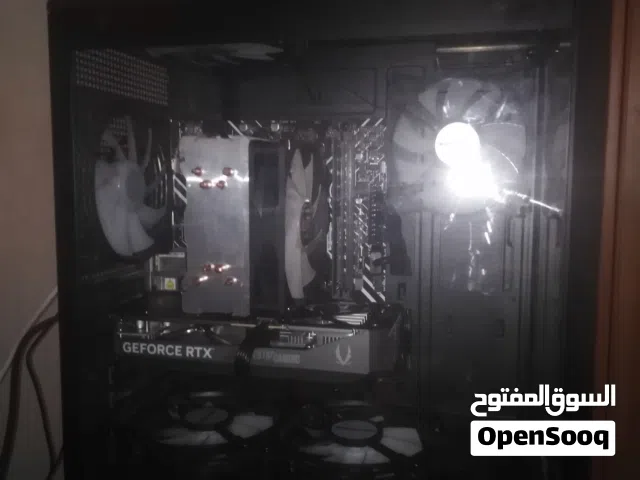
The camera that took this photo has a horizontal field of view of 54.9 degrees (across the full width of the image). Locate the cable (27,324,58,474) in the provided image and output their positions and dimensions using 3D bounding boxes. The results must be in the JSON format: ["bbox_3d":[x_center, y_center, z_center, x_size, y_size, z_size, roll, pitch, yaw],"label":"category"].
[{"bbox_3d":[-0.248,0.141,0.550,0.030,0.140,0.030,1,6,12],"label":"cable"}]

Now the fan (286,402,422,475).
[{"bbox_3d":[0.028,0.164,0.499,0.120,0.025,0.120,1,6,12],"label":"fan"}]

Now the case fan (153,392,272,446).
[{"bbox_3d":[-0.096,0.160,0.527,0.120,0.025,0.120,1,6,12],"label":"case fan"}]

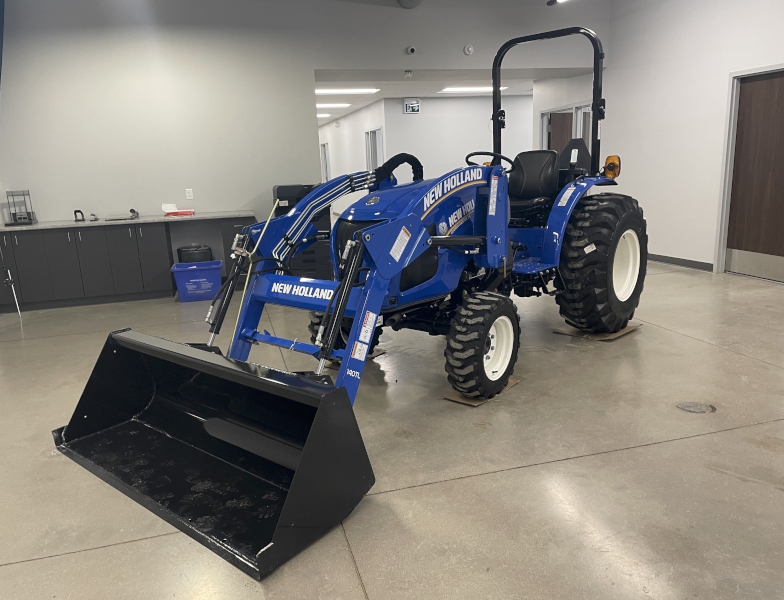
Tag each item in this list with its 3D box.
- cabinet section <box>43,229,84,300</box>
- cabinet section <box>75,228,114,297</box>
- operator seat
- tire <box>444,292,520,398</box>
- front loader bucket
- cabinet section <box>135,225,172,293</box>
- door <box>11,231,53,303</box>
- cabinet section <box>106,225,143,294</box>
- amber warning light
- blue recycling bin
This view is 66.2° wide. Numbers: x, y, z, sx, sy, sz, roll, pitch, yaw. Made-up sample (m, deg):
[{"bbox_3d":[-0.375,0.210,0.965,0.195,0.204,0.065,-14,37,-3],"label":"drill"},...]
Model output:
[{"bbox_3d":[-3.537,-0.395,6.498,0.300,0.775,0.025,-6,13,-15],"label":"cabinet section"},{"bbox_3d":[-3.245,-0.425,6.575,0.300,0.775,0.025,-6,13,-15],"label":"cabinet section"},{"bbox_3d":[1.078,-0.947,4.896,0.480,0.520,0.520,9,17,40],"label":"operator seat"},{"bbox_3d":[0.553,0.271,3.596,0.210,0.632,0.632,7,16,37],"label":"tire"},{"bbox_3d":[-0.929,0.544,2.808,1.700,0.570,0.640,9,17,40],"label":"front loader bucket"},{"bbox_3d":[-2.662,-0.484,6.728,0.300,0.775,0.025,-6,13,-15],"label":"cabinet section"},{"bbox_3d":[-3.829,-0.365,6.422,0.300,0.775,0.025,-6,13,-15],"label":"door"},{"bbox_3d":[-2.954,-0.455,6.652,0.300,0.775,0.025,-6,13,-15],"label":"cabinet section"},{"bbox_3d":[1.721,-1.031,4.683,0.105,0.170,0.070,9,17,40],"label":"amber warning light"},{"bbox_3d":[-2.154,-0.203,6.731,0.530,0.400,0.340,-6,13,-15],"label":"blue recycling bin"}]

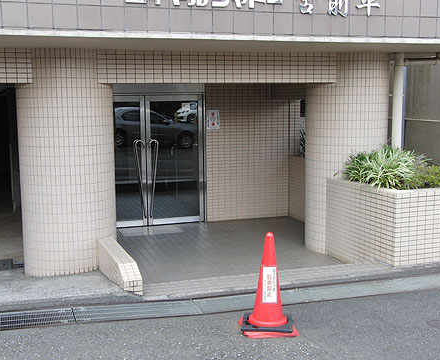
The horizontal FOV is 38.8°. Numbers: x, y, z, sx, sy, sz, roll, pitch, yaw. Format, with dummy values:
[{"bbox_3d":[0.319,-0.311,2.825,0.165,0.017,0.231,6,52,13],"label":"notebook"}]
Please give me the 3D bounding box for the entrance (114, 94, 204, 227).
[{"bbox_3d":[-1.081,-0.276,9.348,1.800,1.980,0.090,-3,8,-19],"label":"entrance"}]

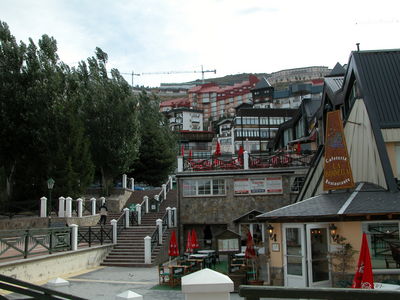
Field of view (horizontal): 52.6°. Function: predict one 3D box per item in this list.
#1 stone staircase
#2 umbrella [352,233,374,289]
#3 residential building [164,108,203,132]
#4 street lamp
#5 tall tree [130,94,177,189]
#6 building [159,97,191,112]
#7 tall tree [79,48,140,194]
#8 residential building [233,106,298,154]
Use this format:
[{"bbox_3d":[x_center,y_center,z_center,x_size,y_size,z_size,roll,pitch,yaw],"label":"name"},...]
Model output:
[{"bbox_3d":[-4.200,4.705,29.500,4.500,4.700,18.500,-2,-8,3],"label":"stone staircase"},{"bbox_3d":[4.169,3.227,10.450,0.550,2.150,0.550,-1,-8,0],"label":"umbrella"},{"bbox_3d":[-7.129,-12.878,186.000,12.500,11.500,12.500,4,-10,-34],"label":"residential building"},{"bbox_3d":[-9.454,3.230,25.697,0.450,2.840,0.450,-1,-8,0],"label":"street lamp"},{"bbox_3d":[-5.963,-1.383,51.859,5.800,12.350,5.800,-1,-8,0],"label":"tall tree"},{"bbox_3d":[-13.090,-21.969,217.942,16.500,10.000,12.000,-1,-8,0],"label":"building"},{"bbox_3d":[-8.268,-2.775,36.947,5.600,13.610,5.600,-1,-8,0],"label":"tall tree"},{"bbox_3d":[15.173,-3.905,102.419,16.500,11.700,11.000,0,-8,-6],"label":"residential building"}]

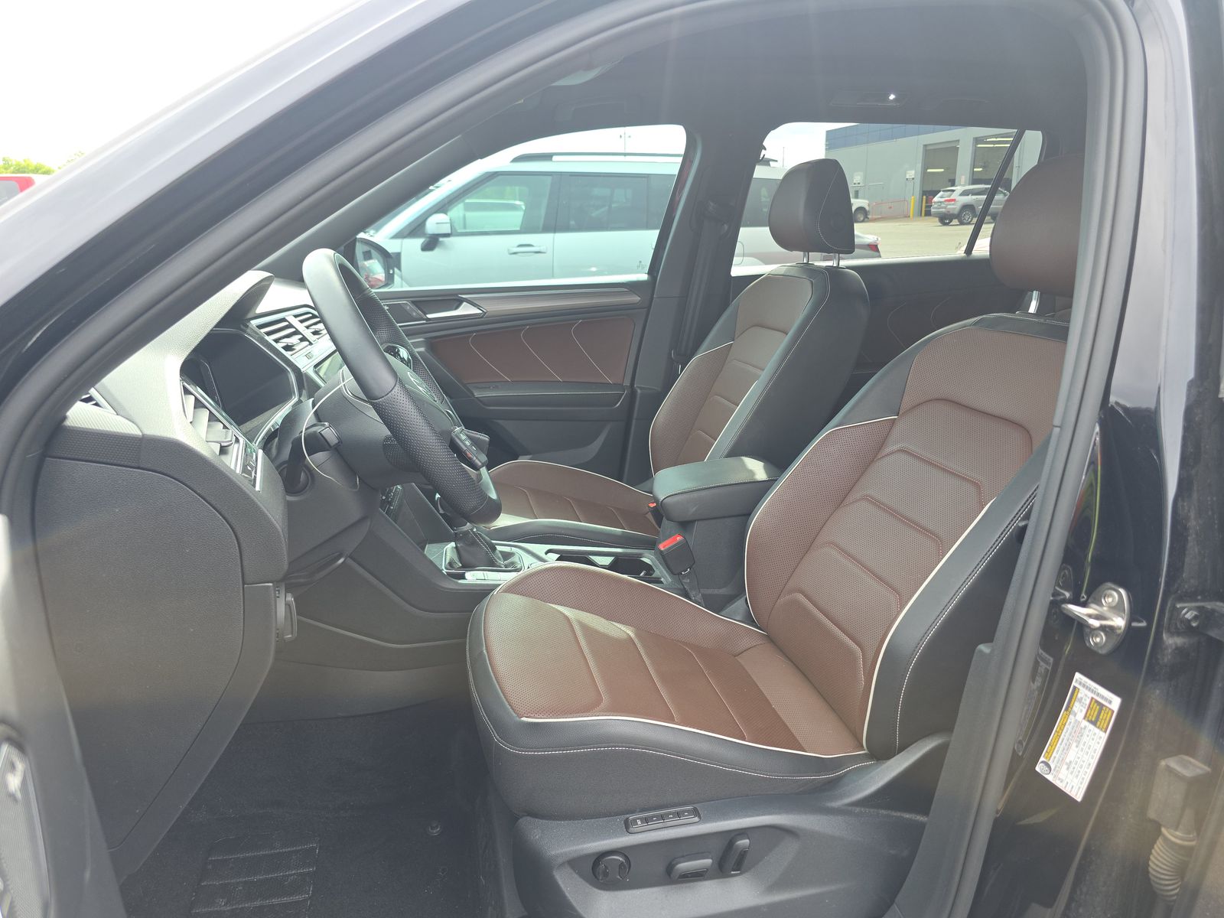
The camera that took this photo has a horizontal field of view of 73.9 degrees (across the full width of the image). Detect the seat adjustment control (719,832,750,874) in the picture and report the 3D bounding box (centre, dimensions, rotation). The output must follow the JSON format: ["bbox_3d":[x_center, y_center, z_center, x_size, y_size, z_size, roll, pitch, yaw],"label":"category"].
[{"bbox_3d":[0.139,0.446,0.919,0.021,0.046,0.022,16,12,-18],"label":"seat adjustment control"}]

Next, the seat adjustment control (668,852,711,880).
[{"bbox_3d":[0.087,0.457,0.909,0.050,0.024,0.022,-5,18,-13],"label":"seat adjustment control"}]

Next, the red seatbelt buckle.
[{"bbox_3d":[0.113,0.163,1.396,0.050,0.057,0.028,-33,21,-3],"label":"red seatbelt buckle"}]

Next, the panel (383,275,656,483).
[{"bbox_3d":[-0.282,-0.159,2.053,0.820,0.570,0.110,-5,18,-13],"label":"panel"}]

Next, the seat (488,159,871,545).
[{"bbox_3d":[0.078,-0.217,1.754,0.870,0.790,0.540,-5,18,-13],"label":"seat"}]

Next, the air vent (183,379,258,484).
[{"bbox_3d":[-0.322,-0.021,0.664,0.028,0.088,0.085,-38,22,-1],"label":"air vent"}]

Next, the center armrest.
[{"bbox_3d":[0.194,0.046,1.488,0.240,0.068,0.160,-5,18,-13],"label":"center armrest"}]

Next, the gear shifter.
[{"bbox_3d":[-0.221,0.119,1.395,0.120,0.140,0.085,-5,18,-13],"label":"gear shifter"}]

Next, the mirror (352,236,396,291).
[{"bbox_3d":[-0.648,-0.514,2.131,0.130,0.145,0.220,-2,17,0],"label":"mirror"}]

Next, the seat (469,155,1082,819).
[{"bbox_3d":[0.248,-0.006,1.110,0.950,0.770,0.540,-5,18,-13],"label":"seat"}]

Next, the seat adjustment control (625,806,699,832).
[{"bbox_3d":[0.056,0.398,0.899,0.088,0.022,0.012,-5,-12,-13],"label":"seat adjustment control"}]

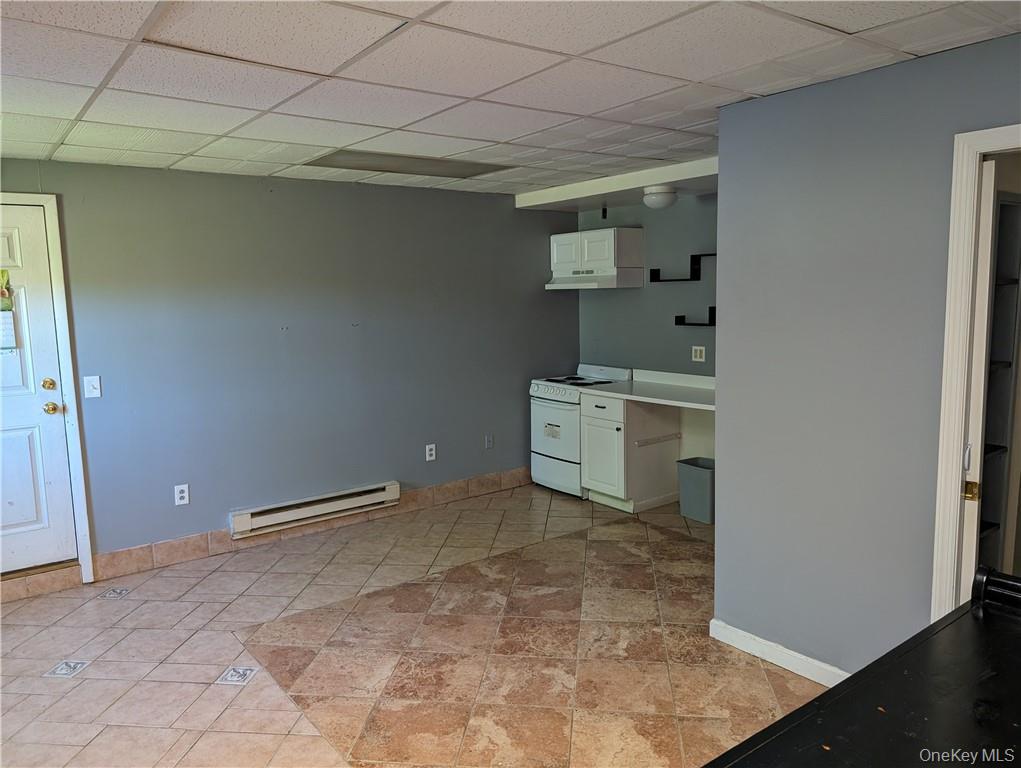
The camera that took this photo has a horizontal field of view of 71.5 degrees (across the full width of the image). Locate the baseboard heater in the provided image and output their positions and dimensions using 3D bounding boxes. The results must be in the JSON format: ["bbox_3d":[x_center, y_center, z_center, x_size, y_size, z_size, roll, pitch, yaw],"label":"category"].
[{"bbox_3d":[-1.350,0.879,5.037,1.215,0.168,0.068,-6,9,-35],"label":"baseboard heater"}]

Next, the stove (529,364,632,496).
[{"bbox_3d":[0.609,0.387,6.005,0.635,1.010,0.610,-7,9,-38],"label":"stove"}]

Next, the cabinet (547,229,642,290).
[{"bbox_3d":[0.669,-1.023,5.862,0.455,0.480,0.750,-7,9,-38],"label":"cabinet"}]

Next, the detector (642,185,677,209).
[{"bbox_3d":[1.046,-1.288,4.932,0.250,0.138,0.250,-1,7,0],"label":"detector"}]

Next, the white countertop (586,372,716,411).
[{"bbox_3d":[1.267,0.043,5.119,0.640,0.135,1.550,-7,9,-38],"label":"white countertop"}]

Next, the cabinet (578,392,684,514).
[{"bbox_3d":[0.958,0.497,5.607,0.610,0.876,0.457,-7,9,-38],"label":"cabinet"}]

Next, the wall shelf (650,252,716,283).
[{"bbox_3d":[1.350,-0.866,5.306,0.105,0.192,0.660,-7,9,-38],"label":"wall shelf"}]

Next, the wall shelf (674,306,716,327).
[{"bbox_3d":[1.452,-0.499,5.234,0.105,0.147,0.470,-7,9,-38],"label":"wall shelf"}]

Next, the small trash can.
[{"bbox_3d":[1.418,0.778,5.184,0.250,0.405,0.320,-7,9,-38],"label":"small trash can"}]

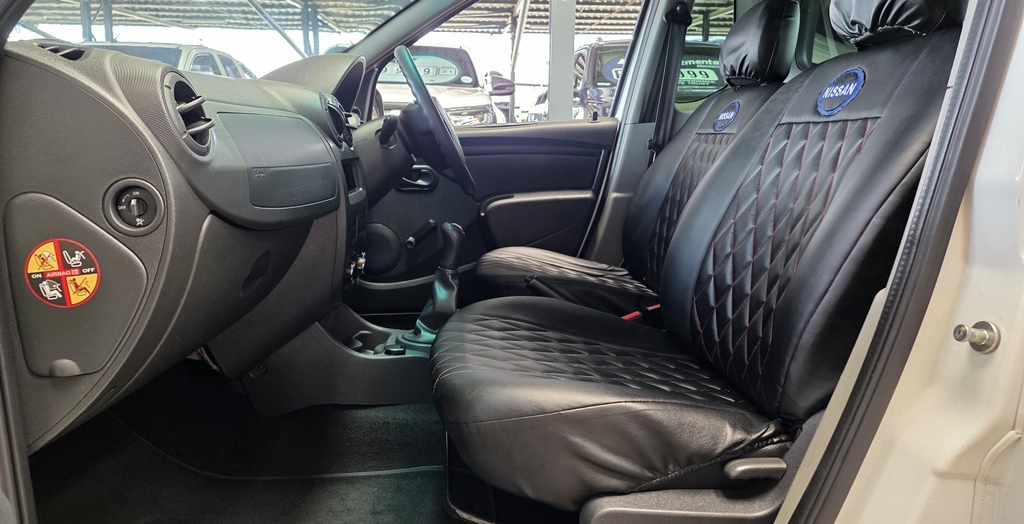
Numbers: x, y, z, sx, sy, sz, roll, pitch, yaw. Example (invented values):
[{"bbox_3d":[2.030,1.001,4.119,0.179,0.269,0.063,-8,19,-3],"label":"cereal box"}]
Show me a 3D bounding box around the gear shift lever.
[{"bbox_3d":[-0.165,0.041,1.411,0.150,0.250,0.115,0,8,-1],"label":"gear shift lever"}]

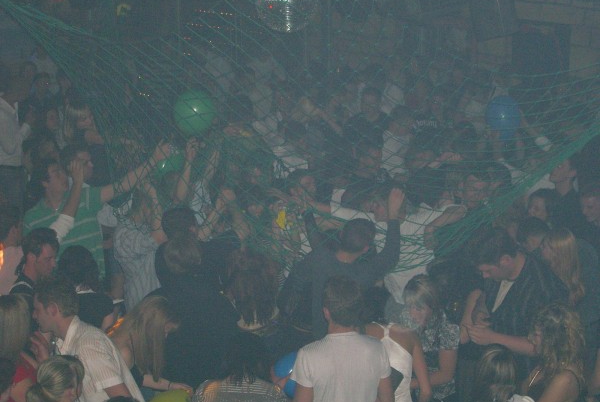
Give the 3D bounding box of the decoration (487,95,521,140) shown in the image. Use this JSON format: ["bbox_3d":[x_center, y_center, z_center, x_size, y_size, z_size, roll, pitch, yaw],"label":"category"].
[{"bbox_3d":[1.537,-0.627,8.900,0.260,0.320,0.260,0,12,0],"label":"decoration"}]

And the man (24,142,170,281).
[{"bbox_3d":[-1.340,0.520,7.980,0.850,1.860,0.520,-6,14,-25],"label":"man"}]

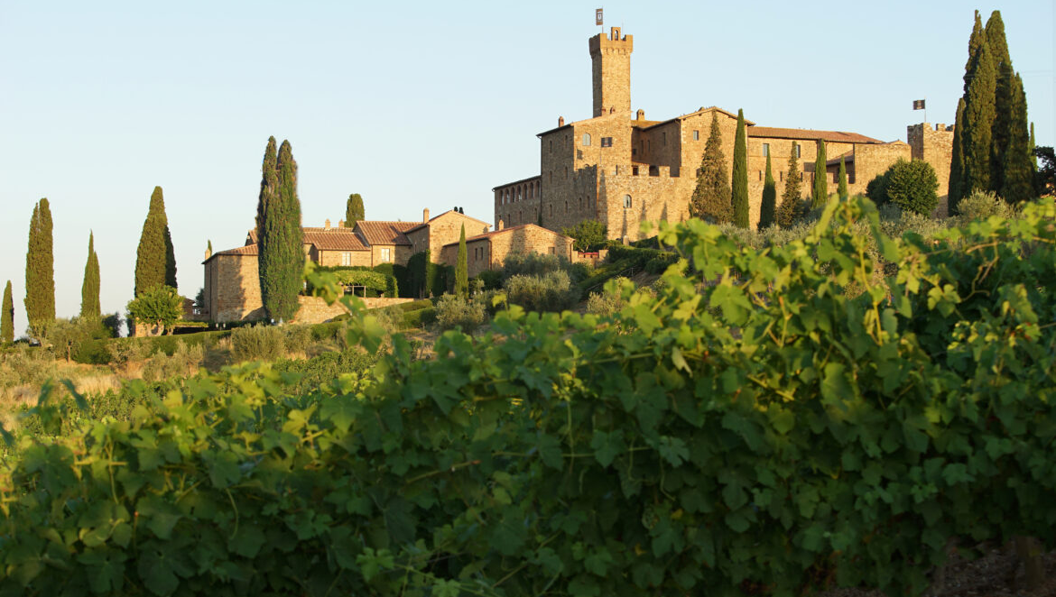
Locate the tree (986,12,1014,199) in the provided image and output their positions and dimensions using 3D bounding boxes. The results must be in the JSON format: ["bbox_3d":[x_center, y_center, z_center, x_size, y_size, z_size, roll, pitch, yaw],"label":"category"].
[{"bbox_3d":[59.605,-24.459,260.000,3.658,24.116,3.658,0,-2,0],"label":"tree"}]

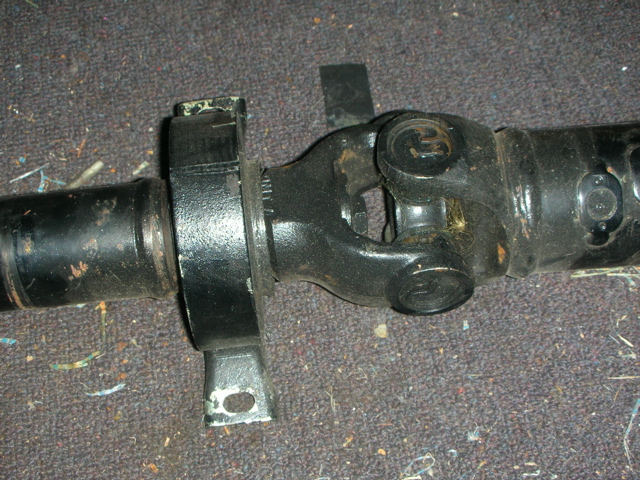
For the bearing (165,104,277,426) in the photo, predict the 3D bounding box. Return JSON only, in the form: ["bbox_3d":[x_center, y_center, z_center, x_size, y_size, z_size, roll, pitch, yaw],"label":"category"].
[{"bbox_3d":[-0.043,-0.005,0.500,0.040,0.097,0.164,-6,69,0],"label":"bearing"}]

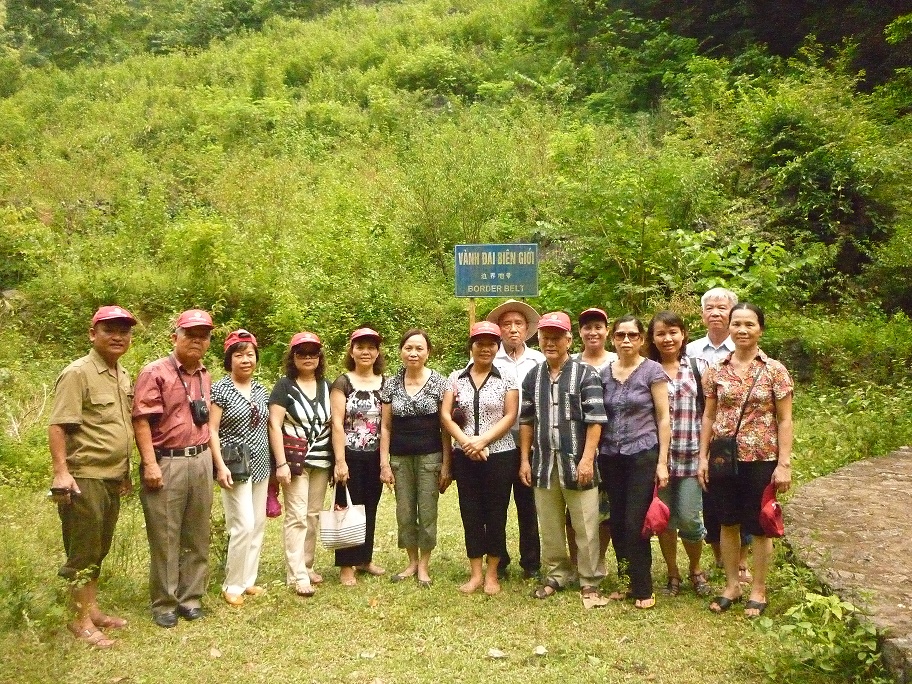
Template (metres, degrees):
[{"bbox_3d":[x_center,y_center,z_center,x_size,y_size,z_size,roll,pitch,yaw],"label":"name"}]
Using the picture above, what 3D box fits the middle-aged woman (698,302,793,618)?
[{"bbox_3d":[1.544,0.600,4.616,0.490,1.590,0.320,0,0,24],"label":"middle-aged woman"}]

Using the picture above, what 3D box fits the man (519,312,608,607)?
[{"bbox_3d":[0.616,0.630,4.976,0.520,1.610,0.330,0,0,20],"label":"man"}]

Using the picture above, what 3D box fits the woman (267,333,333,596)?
[{"bbox_3d":[-0.924,0.709,5.200,0.440,1.543,0.330,0,1,-30],"label":"woman"}]

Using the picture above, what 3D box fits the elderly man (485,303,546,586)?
[{"bbox_3d":[0.334,0.592,5.420,0.520,1.727,0.360,1,1,-2],"label":"elderly man"}]

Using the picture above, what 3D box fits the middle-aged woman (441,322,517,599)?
[{"bbox_3d":[0.144,0.671,5.120,0.460,1.584,0.310,1,1,14],"label":"middle-aged woman"}]

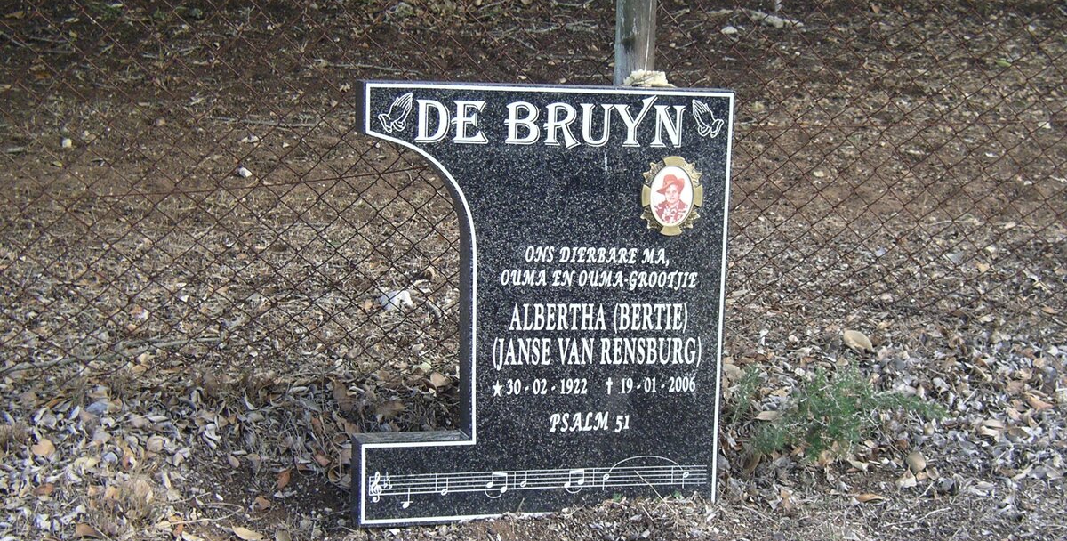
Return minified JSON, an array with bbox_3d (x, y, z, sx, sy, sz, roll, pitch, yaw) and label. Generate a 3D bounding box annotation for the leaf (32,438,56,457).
[{"bbox_3d":[-1.026,0.371,4.513,0.052,0.028,0.040,2,12,0],"label":"leaf"}]

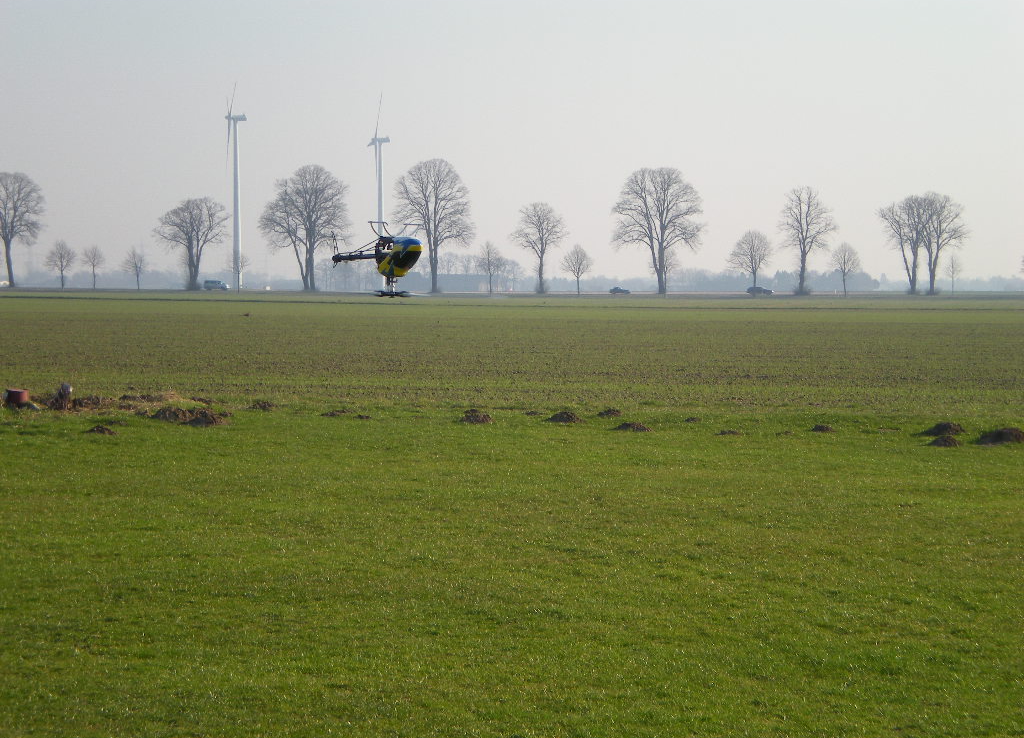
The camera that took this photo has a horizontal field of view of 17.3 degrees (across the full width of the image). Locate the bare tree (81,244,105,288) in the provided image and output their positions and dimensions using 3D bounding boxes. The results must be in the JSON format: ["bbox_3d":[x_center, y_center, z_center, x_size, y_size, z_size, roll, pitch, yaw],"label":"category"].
[{"bbox_3d":[-82.050,-19.860,660.000,4.600,8.610,4.460,0,1,0],"label":"bare tree"}]

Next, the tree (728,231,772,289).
[{"bbox_3d":[43.190,-19.240,612.000,8.170,11.800,7.920,0,1,0],"label":"tree"}]

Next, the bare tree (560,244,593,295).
[{"bbox_3d":[12.100,-18.530,628.000,5.770,9.500,5.600,0,1,0],"label":"bare tree"}]

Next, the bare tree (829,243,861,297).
[{"bbox_3d":[59.640,-17.820,604.000,5.550,9.670,5.390,0,1,0],"label":"bare tree"}]

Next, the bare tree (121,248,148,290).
[{"bbox_3d":[-73.660,-19.560,658.000,5.070,8.290,4.920,0,1,0],"label":"bare tree"}]

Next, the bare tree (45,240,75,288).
[{"bbox_3d":[-88.530,-20.510,662.000,6.090,9.820,5.900,0,1,0],"label":"bare tree"}]

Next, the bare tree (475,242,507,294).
[{"bbox_3d":[-3.960,-19.050,636.000,5.660,9.810,5.490,0,1,0],"label":"bare tree"}]

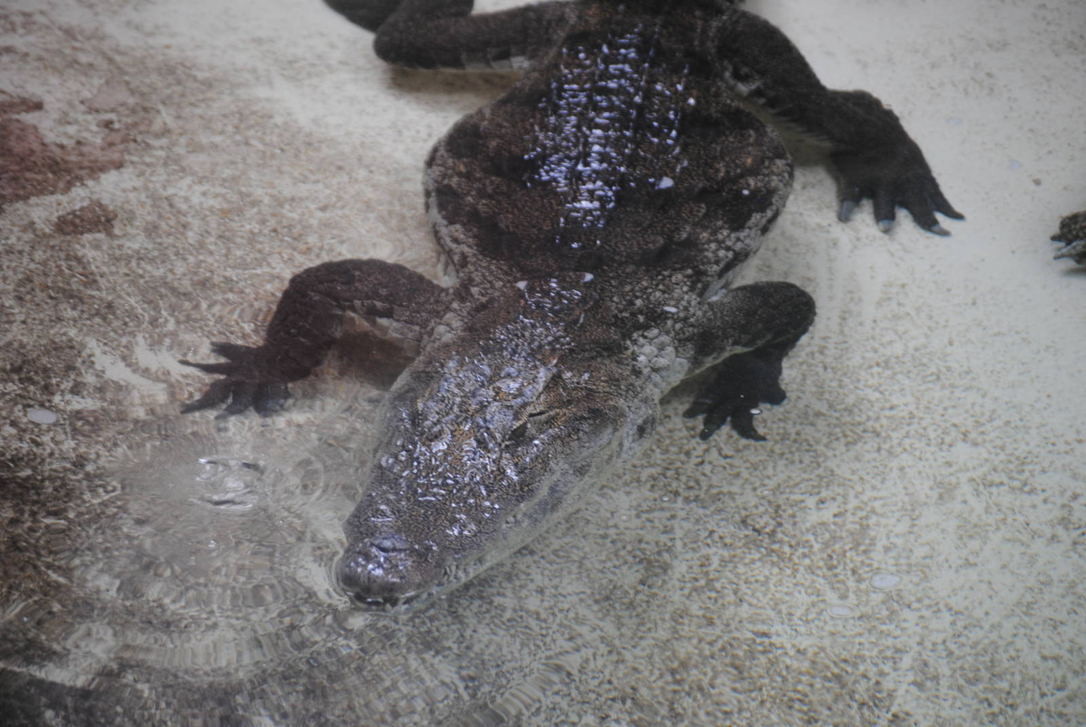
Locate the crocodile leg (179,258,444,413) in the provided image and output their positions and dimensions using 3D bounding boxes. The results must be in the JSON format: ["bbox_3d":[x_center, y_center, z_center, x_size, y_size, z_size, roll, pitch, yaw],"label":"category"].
[{"bbox_3d":[-0.254,-0.028,5.060,0.285,0.150,0.140,7,39,9],"label":"crocodile leg"}]

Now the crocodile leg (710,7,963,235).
[{"bbox_3d":[0.346,-0.285,5.350,0.300,0.150,0.260,-5,38,-6],"label":"crocodile leg"}]

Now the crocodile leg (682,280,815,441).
[{"bbox_3d":[0.228,-0.004,5.030,0.155,0.155,0.140,3,38,4],"label":"crocodile leg"}]

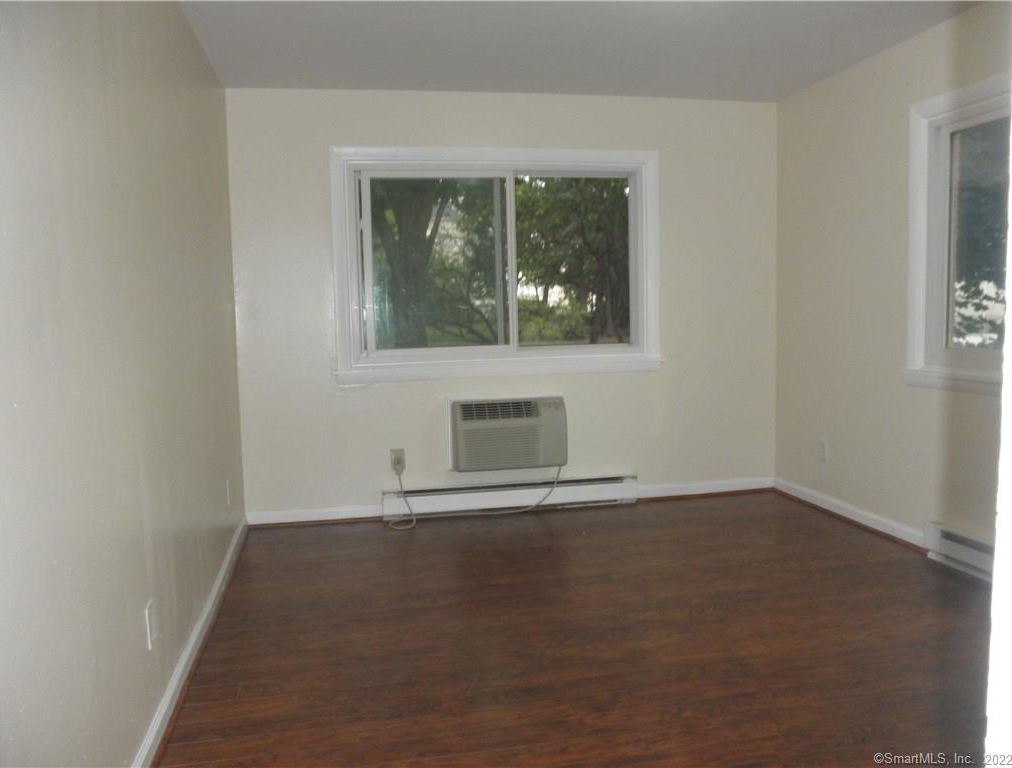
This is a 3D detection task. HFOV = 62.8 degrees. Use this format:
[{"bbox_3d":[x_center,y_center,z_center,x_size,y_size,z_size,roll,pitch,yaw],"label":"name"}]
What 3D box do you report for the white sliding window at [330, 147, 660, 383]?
[{"bbox_3d":[-0.015,-0.685,4.769,1.930,1.292,0.110,-2,5,-11],"label":"white sliding window"}]

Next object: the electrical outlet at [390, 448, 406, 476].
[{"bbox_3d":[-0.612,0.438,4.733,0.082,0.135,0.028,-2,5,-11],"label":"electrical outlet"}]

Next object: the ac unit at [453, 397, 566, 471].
[{"bbox_3d":[0.023,0.288,4.769,0.650,0.397,0.180,-2,5,-11],"label":"ac unit"}]

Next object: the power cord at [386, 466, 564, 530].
[{"bbox_3d":[-0.152,0.607,4.680,1.020,0.287,0.320,-2,5,-11],"label":"power cord"}]

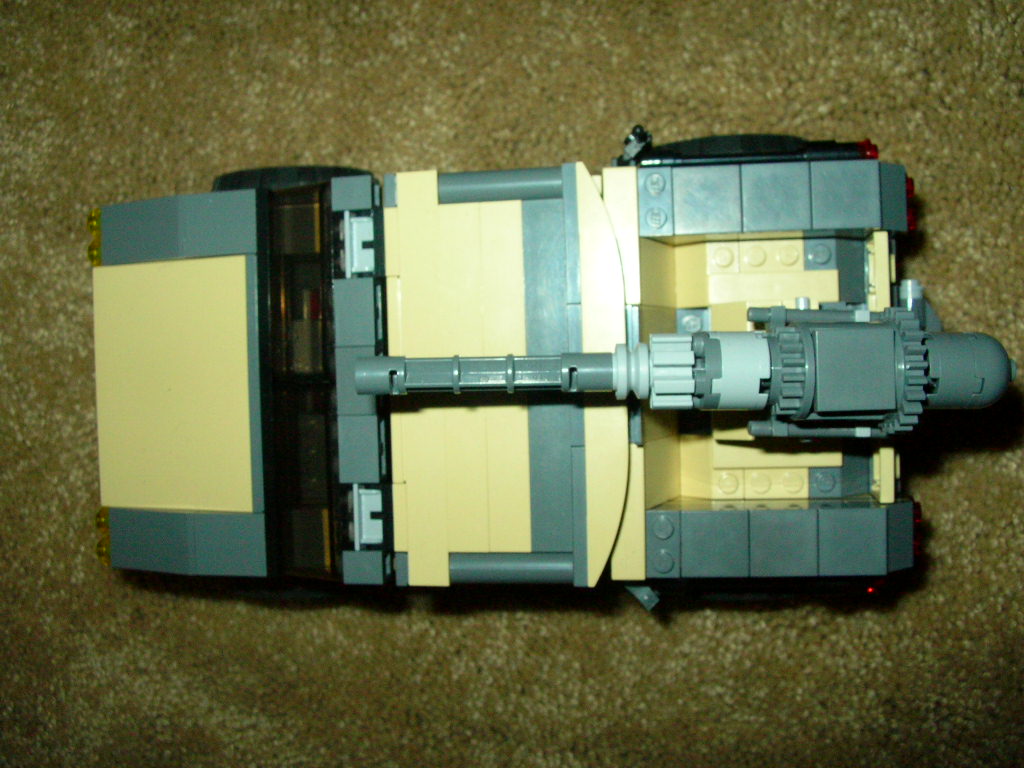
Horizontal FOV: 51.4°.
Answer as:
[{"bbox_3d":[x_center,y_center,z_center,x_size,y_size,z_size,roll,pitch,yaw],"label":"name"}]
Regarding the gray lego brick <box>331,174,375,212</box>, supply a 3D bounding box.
[{"bbox_3d":[-0.037,-0.044,0.251,0.010,0.008,0.008,-1,91,9],"label":"gray lego brick"}]

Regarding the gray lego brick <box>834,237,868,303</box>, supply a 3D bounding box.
[{"bbox_3d":[0.084,-0.028,0.266,0.009,0.009,0.016,-1,91,2],"label":"gray lego brick"}]

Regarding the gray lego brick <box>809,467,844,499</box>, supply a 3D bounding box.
[{"bbox_3d":[0.077,0.025,0.265,0.008,0.009,0.008,-1,91,2],"label":"gray lego brick"}]

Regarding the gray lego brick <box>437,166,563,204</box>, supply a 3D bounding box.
[{"bbox_3d":[-0.002,-0.045,0.245,0.029,0.008,0.008,-1,91,9],"label":"gray lego brick"}]

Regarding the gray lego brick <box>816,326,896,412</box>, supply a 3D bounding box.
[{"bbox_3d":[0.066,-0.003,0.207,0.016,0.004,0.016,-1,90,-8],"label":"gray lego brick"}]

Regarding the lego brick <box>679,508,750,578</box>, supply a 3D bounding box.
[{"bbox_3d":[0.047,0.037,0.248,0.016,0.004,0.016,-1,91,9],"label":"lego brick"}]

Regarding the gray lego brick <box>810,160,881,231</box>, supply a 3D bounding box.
[{"bbox_3d":[0.077,-0.043,0.249,0.016,0.005,0.016,-1,91,2],"label":"gray lego brick"}]

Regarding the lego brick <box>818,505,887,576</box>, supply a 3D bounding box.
[{"bbox_3d":[0.079,0.036,0.249,0.016,0.004,0.016,-1,91,1],"label":"lego brick"}]

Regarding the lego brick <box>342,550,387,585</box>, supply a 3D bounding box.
[{"bbox_3d":[-0.035,0.043,0.254,0.009,0.008,0.008,-1,91,1],"label":"lego brick"}]

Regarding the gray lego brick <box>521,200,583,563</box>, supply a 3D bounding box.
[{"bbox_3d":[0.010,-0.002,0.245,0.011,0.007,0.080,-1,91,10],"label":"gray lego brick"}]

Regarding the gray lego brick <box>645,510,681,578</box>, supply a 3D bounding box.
[{"bbox_3d":[0.035,0.038,0.249,0.008,0.005,0.016,-1,91,1],"label":"gray lego brick"}]

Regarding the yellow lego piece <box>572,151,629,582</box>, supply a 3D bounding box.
[{"bbox_3d":[0.022,-0.002,0.243,0.011,0.007,0.096,-1,91,10],"label":"yellow lego piece"}]

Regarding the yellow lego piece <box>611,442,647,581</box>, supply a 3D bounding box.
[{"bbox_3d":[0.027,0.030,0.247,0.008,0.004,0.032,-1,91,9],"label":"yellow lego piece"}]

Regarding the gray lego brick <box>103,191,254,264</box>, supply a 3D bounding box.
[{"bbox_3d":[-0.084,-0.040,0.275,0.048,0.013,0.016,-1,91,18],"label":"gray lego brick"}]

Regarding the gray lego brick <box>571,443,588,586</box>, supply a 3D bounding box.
[{"bbox_3d":[0.015,0.030,0.246,0.003,0.007,0.032,-1,91,1],"label":"gray lego brick"}]

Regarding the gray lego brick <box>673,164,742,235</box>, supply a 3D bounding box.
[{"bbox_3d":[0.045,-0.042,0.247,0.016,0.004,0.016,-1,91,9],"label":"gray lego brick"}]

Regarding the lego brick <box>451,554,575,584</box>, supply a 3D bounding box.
[{"bbox_3d":[0.001,0.042,0.248,0.029,0.008,0.008,-1,91,10],"label":"lego brick"}]

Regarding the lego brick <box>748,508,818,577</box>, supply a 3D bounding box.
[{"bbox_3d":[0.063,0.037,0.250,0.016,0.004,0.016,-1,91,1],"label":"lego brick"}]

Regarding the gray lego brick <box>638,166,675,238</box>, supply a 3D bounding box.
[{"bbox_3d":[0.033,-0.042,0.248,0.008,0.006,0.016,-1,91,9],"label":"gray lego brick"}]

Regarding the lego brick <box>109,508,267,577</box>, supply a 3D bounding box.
[{"bbox_3d":[-0.084,0.040,0.274,0.048,0.019,0.016,-1,91,1],"label":"lego brick"}]

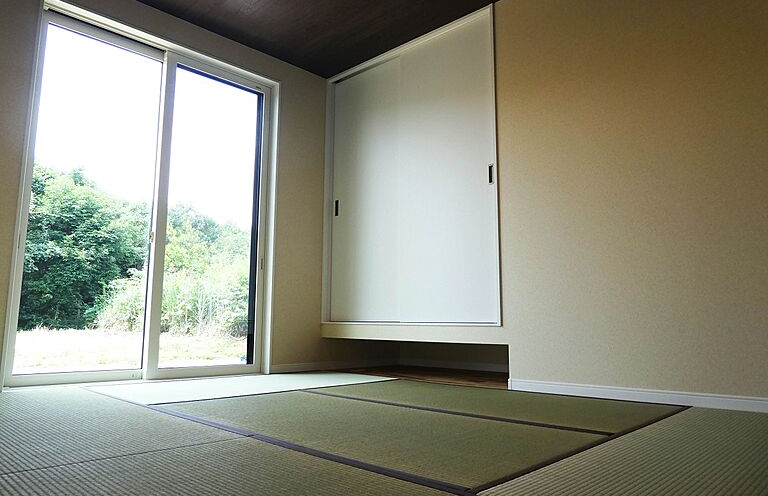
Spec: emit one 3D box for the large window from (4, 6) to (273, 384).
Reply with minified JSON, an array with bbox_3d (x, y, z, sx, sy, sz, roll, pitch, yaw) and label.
[{"bbox_3d":[-1.460,-0.248,3.569,0.100,2.190,1.620,-7,-11,43],"label":"large window"}]

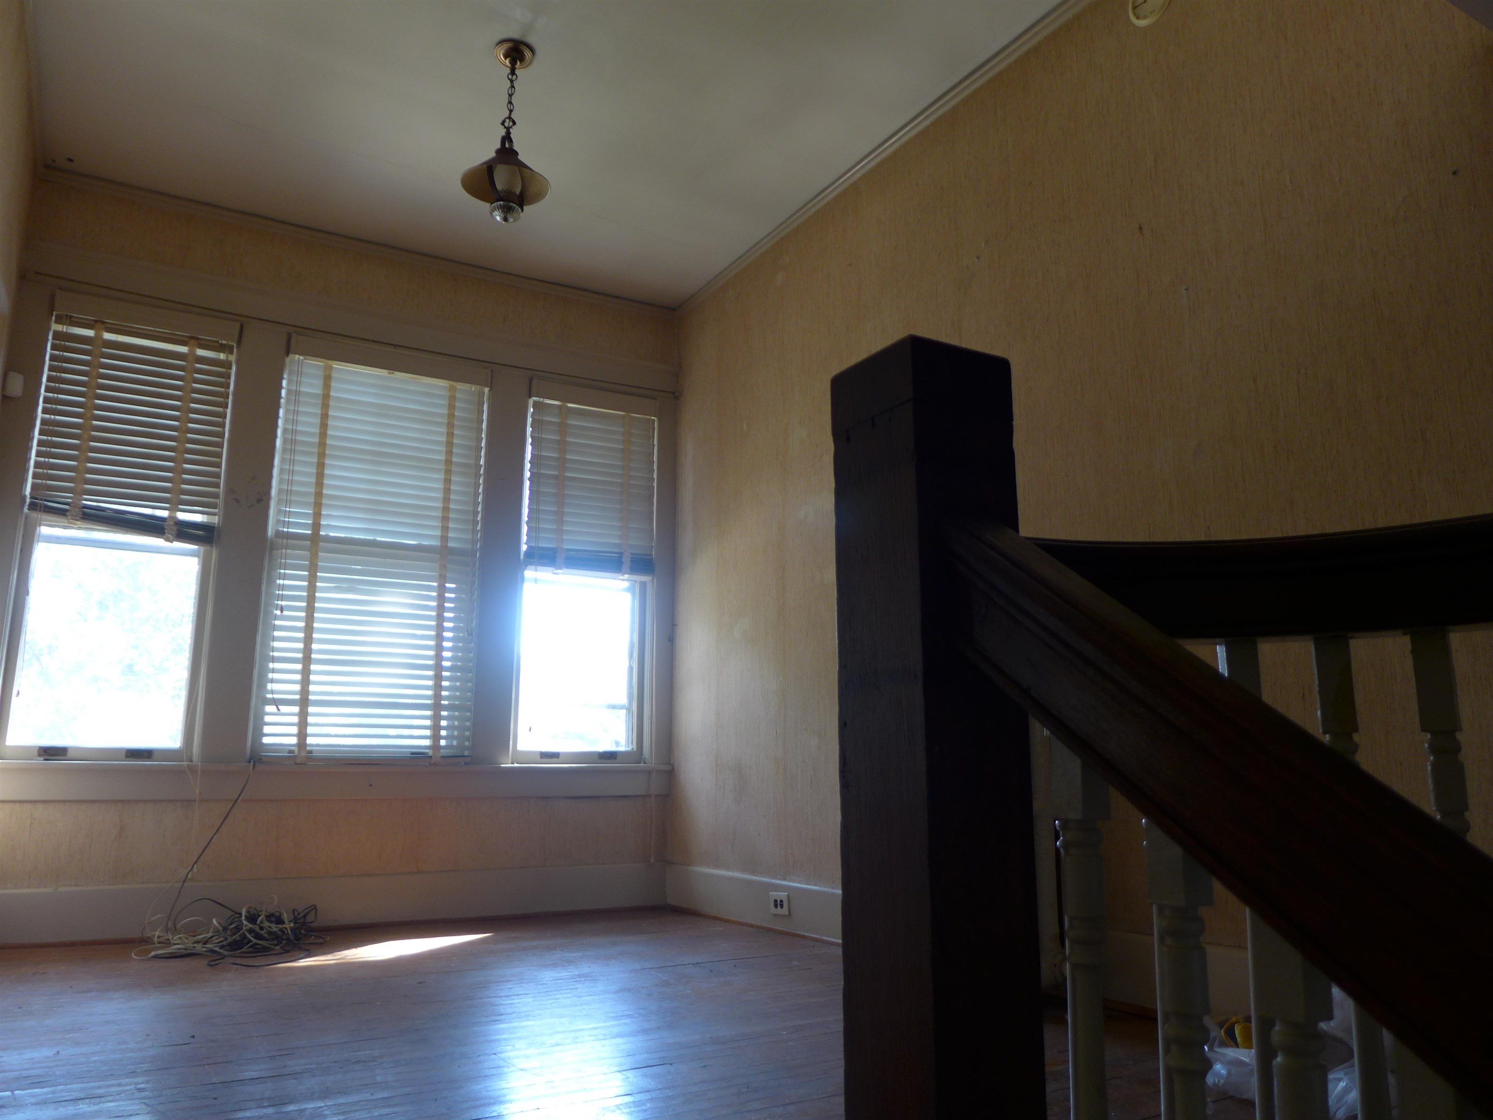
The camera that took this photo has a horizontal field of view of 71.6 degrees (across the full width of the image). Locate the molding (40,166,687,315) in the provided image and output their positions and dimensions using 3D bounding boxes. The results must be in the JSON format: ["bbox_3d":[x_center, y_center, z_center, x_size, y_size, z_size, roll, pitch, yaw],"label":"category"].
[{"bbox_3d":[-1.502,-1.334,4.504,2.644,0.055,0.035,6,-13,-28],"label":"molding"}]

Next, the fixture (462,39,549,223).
[{"bbox_3d":[-0.737,-1.320,3.227,0.270,0.598,0.270,6,-13,-28],"label":"fixture"}]

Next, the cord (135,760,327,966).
[{"bbox_3d":[-1.708,1.000,3.536,0.570,0.600,0.640,6,-13,-28],"label":"cord"}]

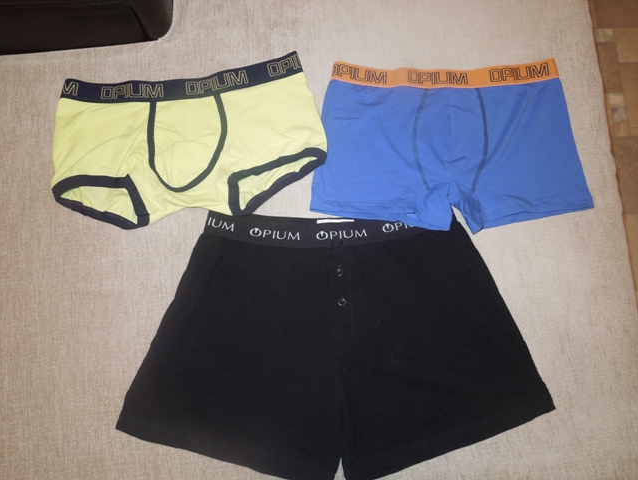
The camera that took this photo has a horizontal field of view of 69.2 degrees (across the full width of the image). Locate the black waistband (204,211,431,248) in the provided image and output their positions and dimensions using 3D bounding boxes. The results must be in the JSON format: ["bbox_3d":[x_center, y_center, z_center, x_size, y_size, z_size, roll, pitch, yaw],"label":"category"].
[{"bbox_3d":[0.011,-0.019,0.659,0.355,0.020,0.056,-1,77,0],"label":"black waistband"}]

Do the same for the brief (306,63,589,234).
[{"bbox_3d":[0.193,-0.148,0.689,0.414,0.025,0.284,-1,77,0],"label":"brief"}]

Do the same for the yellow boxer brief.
[{"bbox_3d":[-0.196,-0.156,0.691,0.409,0.025,0.267,-5,77,-1],"label":"yellow boxer brief"}]

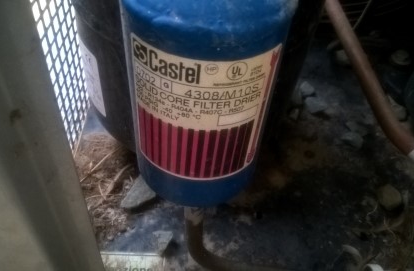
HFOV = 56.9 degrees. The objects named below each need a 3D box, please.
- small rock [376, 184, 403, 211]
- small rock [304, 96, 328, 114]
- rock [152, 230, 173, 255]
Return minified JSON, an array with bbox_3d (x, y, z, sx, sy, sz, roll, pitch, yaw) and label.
[{"bbox_3d":[0.176,0.060,0.369,0.020,0.014,0.019,35,53,25],"label":"small rock"},{"bbox_3d":[0.130,-0.036,0.456,0.025,0.012,0.018,21,48,14],"label":"small rock"},{"bbox_3d":[-0.037,0.090,0.321,0.017,0.010,0.019,12,47,5],"label":"rock"}]

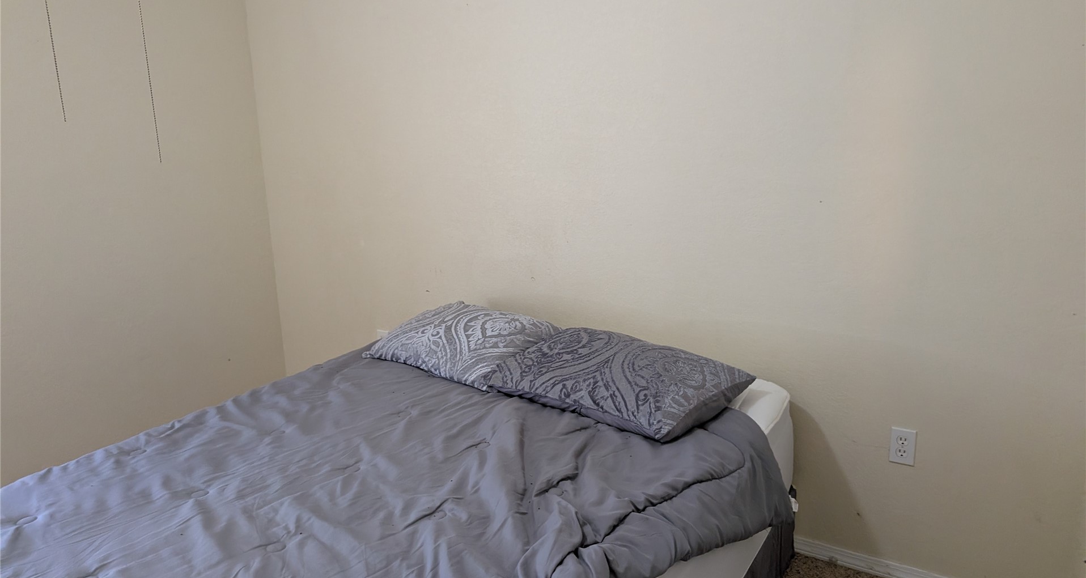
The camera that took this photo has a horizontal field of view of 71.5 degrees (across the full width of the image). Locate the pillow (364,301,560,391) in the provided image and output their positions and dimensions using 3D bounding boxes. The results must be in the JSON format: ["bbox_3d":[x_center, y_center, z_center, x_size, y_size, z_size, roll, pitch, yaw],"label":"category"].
[{"bbox_3d":[-0.274,0.197,2.885,0.660,0.160,0.500,8,25,36],"label":"pillow"}]

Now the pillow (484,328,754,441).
[{"bbox_3d":[0.244,0.280,2.447,0.690,0.160,0.510,10,23,34],"label":"pillow"}]

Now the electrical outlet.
[{"bbox_3d":[1.115,0.490,2.336,0.070,0.114,0.007,6,14,33],"label":"electrical outlet"}]

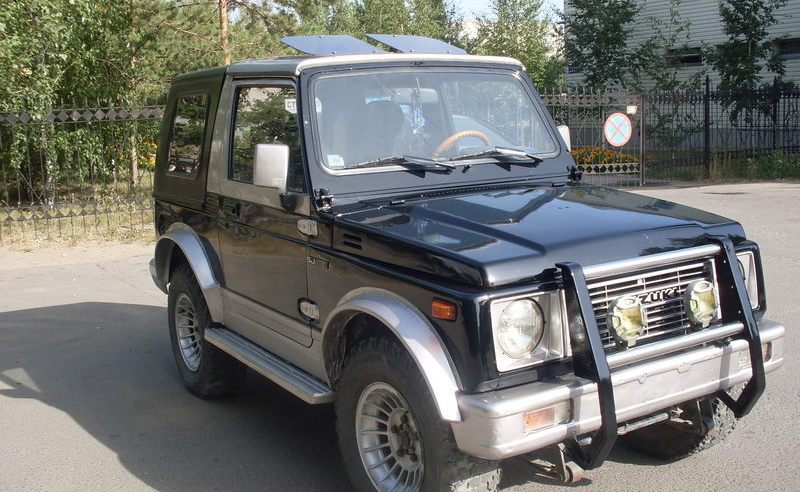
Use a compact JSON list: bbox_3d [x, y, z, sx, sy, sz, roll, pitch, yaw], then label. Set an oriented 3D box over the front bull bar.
[{"bbox_3d":[0.874,0.334,2.877,0.770,0.650,0.265,-8,10,-32],"label":"front bull bar"}]

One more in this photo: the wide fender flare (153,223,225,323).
[{"bbox_3d":[-1.112,0.104,4.599,0.095,0.470,0.980,-8,10,-31],"label":"wide fender flare"}]

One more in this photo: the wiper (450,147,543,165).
[{"bbox_3d":[0.429,-0.396,3.843,0.480,0.075,0.050,-8,-3,-32],"label":"wiper"}]

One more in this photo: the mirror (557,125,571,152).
[{"bbox_3d":[0.758,-0.463,4.195,0.140,0.205,0.080,-8,10,-31],"label":"mirror"}]

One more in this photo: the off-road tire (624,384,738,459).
[{"bbox_3d":[1.074,0.515,3.637,0.215,0.720,0.720,-8,10,-34],"label":"off-road tire"}]

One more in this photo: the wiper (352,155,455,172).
[{"bbox_3d":[0.016,-0.338,3.585,0.470,0.075,0.050,-8,-3,-32],"label":"wiper"}]

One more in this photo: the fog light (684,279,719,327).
[{"bbox_3d":[0.981,0.189,2.868,0.150,0.160,0.090,-8,10,-31],"label":"fog light"}]

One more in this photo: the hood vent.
[{"bbox_3d":[-0.165,-0.016,3.049,0.020,0.052,0.130,-8,10,-31],"label":"hood vent"}]

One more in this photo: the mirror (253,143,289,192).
[{"bbox_3d":[-0.505,-0.313,3.446,0.125,0.175,0.065,-6,10,-24],"label":"mirror"}]

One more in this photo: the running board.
[{"bbox_3d":[-0.591,0.503,3.846,0.140,0.060,1.200,-8,10,-31],"label":"running board"}]

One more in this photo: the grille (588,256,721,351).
[{"bbox_3d":[0.821,0.198,2.930,0.710,0.220,0.060,-8,4,-32],"label":"grille"}]

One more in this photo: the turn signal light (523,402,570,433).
[{"bbox_3d":[0.427,0.504,2.563,0.175,0.068,0.045,-8,10,-31],"label":"turn signal light"}]

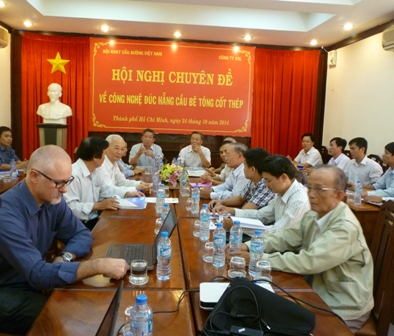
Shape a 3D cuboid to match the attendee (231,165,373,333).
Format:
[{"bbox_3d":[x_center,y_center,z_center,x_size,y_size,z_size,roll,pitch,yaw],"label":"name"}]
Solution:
[{"bbox_3d":[0.549,0.614,1.947,0.700,1.275,0.520,1,7,-10],"label":"attendee"}]

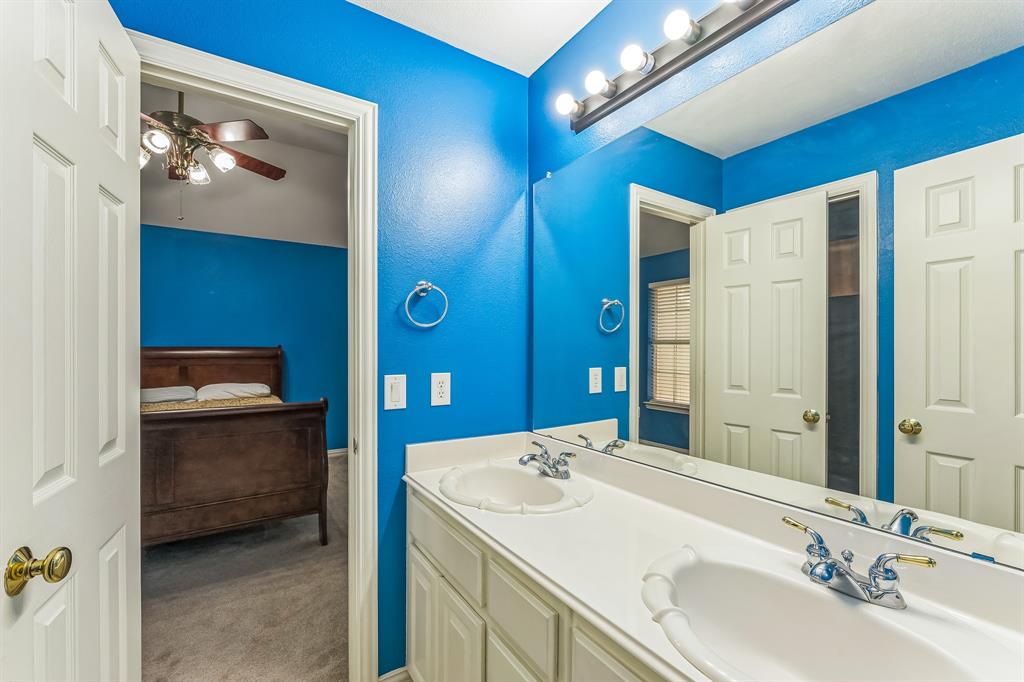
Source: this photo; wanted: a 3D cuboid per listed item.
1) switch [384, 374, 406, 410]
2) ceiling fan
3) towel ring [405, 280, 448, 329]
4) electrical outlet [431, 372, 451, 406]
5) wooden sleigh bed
[{"bbox_3d":[-0.417,0.185,1.533,0.079,0.124,0.010,0,0,-33],"label":"switch"},{"bbox_3d":[-2.120,-1.310,2.715,1.300,0.660,1.300,0,0,-33],"label":"ceiling fan"},{"bbox_3d":[-0.317,-0.135,1.558,0.162,0.175,0.072,0,0,-33],"label":"towel ring"},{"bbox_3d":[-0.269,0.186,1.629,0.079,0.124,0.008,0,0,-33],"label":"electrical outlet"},{"bbox_3d":[-2.433,0.668,3.100,1.610,1.220,2.240,0,0,-34],"label":"wooden sleigh bed"}]

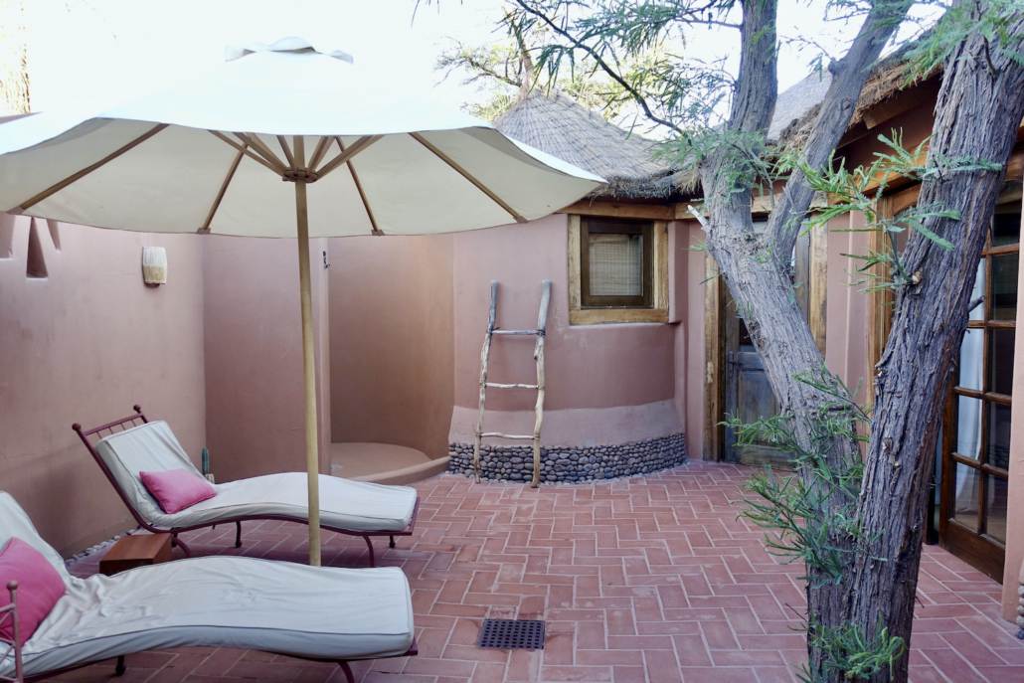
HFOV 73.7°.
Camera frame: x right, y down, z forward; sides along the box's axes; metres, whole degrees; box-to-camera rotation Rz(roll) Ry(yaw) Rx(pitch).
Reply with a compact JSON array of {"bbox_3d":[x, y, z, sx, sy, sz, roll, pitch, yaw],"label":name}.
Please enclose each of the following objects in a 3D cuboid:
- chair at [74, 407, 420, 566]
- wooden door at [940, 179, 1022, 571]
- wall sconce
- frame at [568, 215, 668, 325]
[{"bbox_3d":[-1.392,0.851,3.885,1.710,0.910,0.700,0,2,-5],"label":"chair"},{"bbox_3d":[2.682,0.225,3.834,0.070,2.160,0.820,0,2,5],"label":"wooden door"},{"bbox_3d":[-2.486,-0.522,4.794,0.095,0.255,0.185,0,2,9],"label":"wall sconce"},{"bbox_3d":[0.924,-0.619,6.057,0.980,0.940,0.130,-1,2,-22],"label":"frame"}]

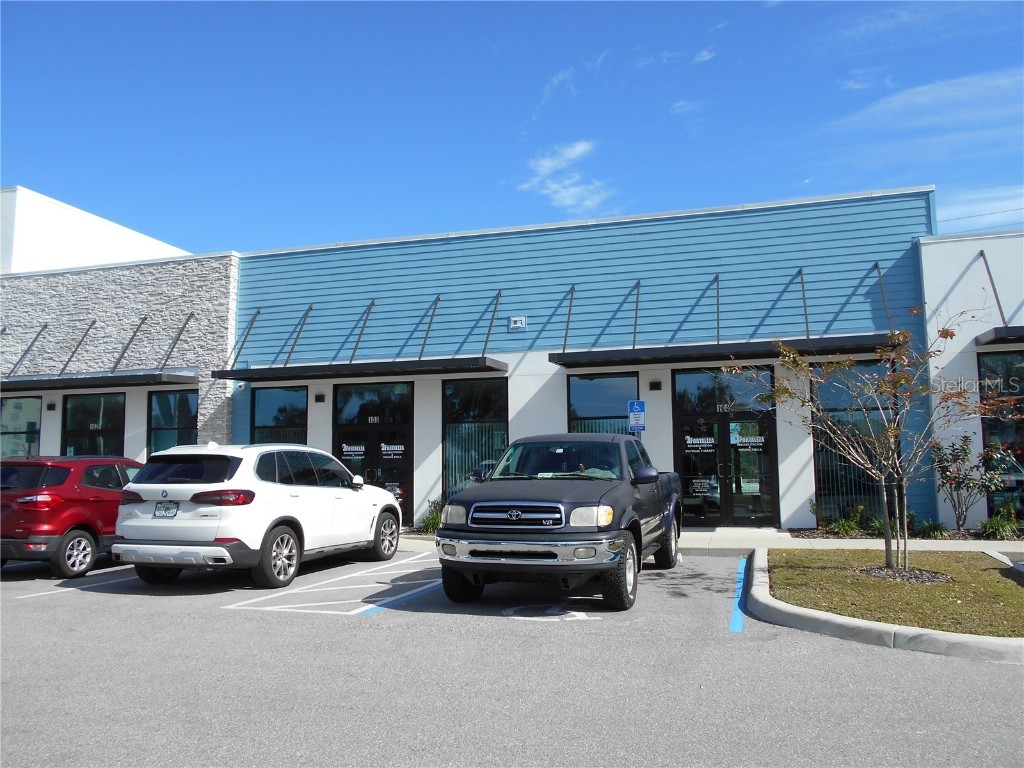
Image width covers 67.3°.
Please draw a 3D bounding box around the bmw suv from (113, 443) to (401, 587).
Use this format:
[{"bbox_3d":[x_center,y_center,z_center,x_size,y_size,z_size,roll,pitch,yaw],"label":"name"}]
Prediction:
[{"bbox_3d":[-3.334,1.791,11.011,2.060,1.760,4.930,-2,-7,16],"label":"bmw suv"}]

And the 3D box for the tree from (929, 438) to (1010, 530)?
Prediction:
[{"bbox_3d":[8.091,1.752,13.557,1.450,1.642,1.350,-2,-6,15],"label":"tree"}]

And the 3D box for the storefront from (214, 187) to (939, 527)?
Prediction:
[{"bbox_3d":[0.623,-0.270,16.084,15.400,6.400,2.500,-2,-6,15],"label":"storefront"}]

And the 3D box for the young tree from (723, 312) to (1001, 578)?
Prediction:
[{"bbox_3d":[4.388,0.695,9.555,3.100,3.079,2.800,-2,-6,15],"label":"young tree"}]

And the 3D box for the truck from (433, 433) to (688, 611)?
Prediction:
[{"bbox_3d":[0.848,1.574,9.874,2.050,1.860,5.530,-3,-7,18],"label":"truck"}]

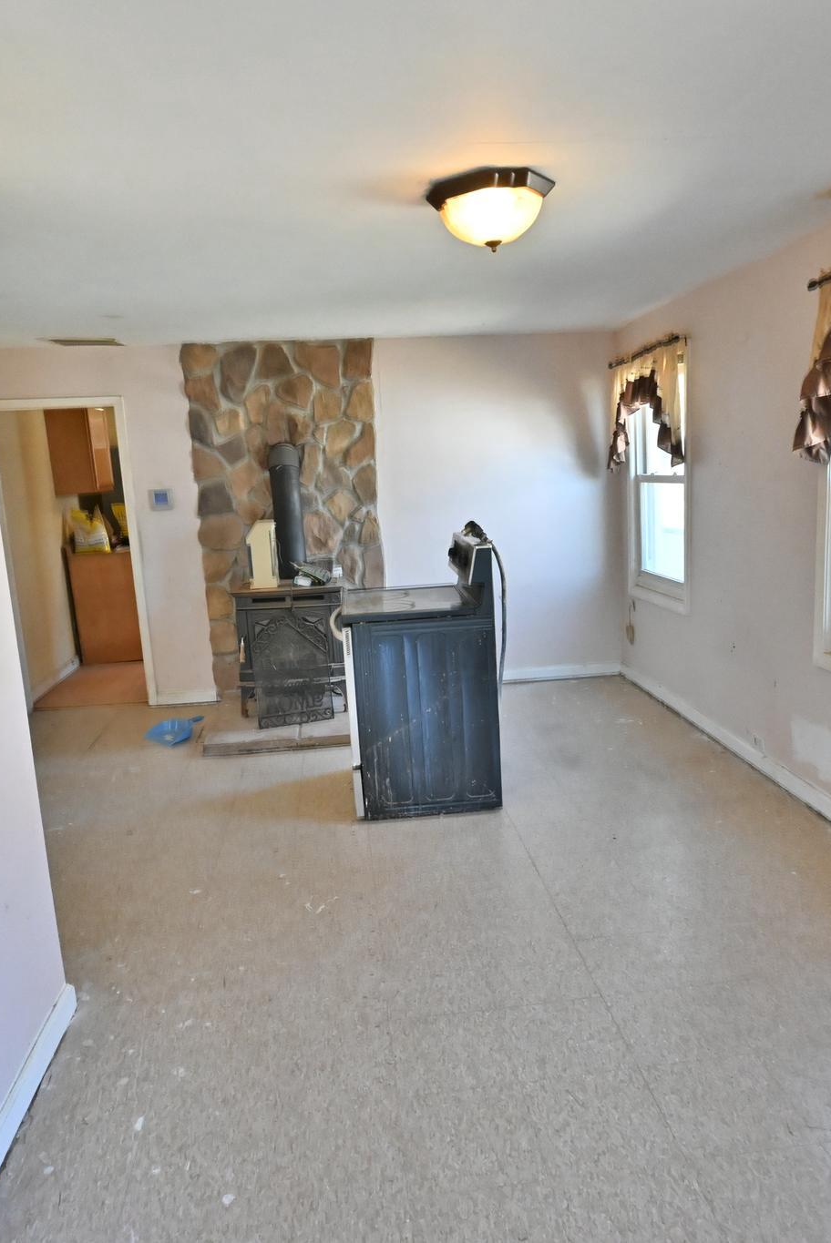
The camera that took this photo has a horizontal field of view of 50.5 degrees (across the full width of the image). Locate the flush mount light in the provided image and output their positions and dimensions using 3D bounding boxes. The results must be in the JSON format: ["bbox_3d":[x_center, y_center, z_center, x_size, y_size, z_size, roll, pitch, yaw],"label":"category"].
[{"bbox_3d":[0.235,-1.214,2.664,0.383,0.181,0.378,-4,10,-5],"label":"flush mount light"}]

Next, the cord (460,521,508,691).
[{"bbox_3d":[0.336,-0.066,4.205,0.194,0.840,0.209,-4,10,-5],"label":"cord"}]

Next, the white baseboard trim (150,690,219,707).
[{"bbox_3d":[-1.593,0.537,6.131,0.452,0.082,0.016,-4,10,-5],"label":"white baseboard trim"}]

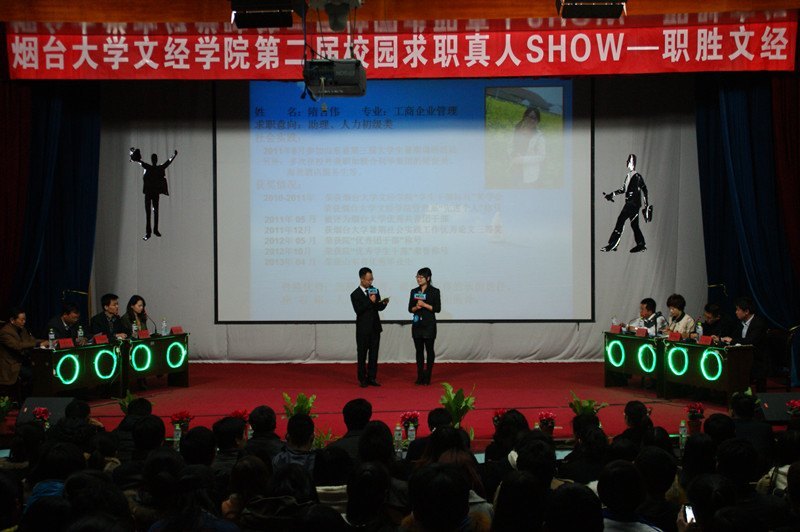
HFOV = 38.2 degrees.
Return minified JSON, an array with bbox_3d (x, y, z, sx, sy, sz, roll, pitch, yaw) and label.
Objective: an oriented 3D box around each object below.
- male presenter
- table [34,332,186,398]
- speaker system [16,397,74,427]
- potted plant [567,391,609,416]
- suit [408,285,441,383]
[{"bbox_3d":[-0.434,0.898,17.000,0.470,1.740,0.370,-1,1,-36],"label":"male presenter"},{"bbox_3d":[-3.890,1.405,15.680,0.400,0.760,2.850,0,1,25],"label":"table"},{"bbox_3d":[-4.230,1.748,13.895,0.591,0.305,0.420,0,2,0],"label":"speaker system"},{"bbox_3d":[1.975,1.541,12.100,0.420,0.520,0.400,0,1,0],"label":"potted plant"},{"bbox_3d":[0.365,0.985,16.850,0.440,1.430,0.290,0,1,22],"label":"suit"}]

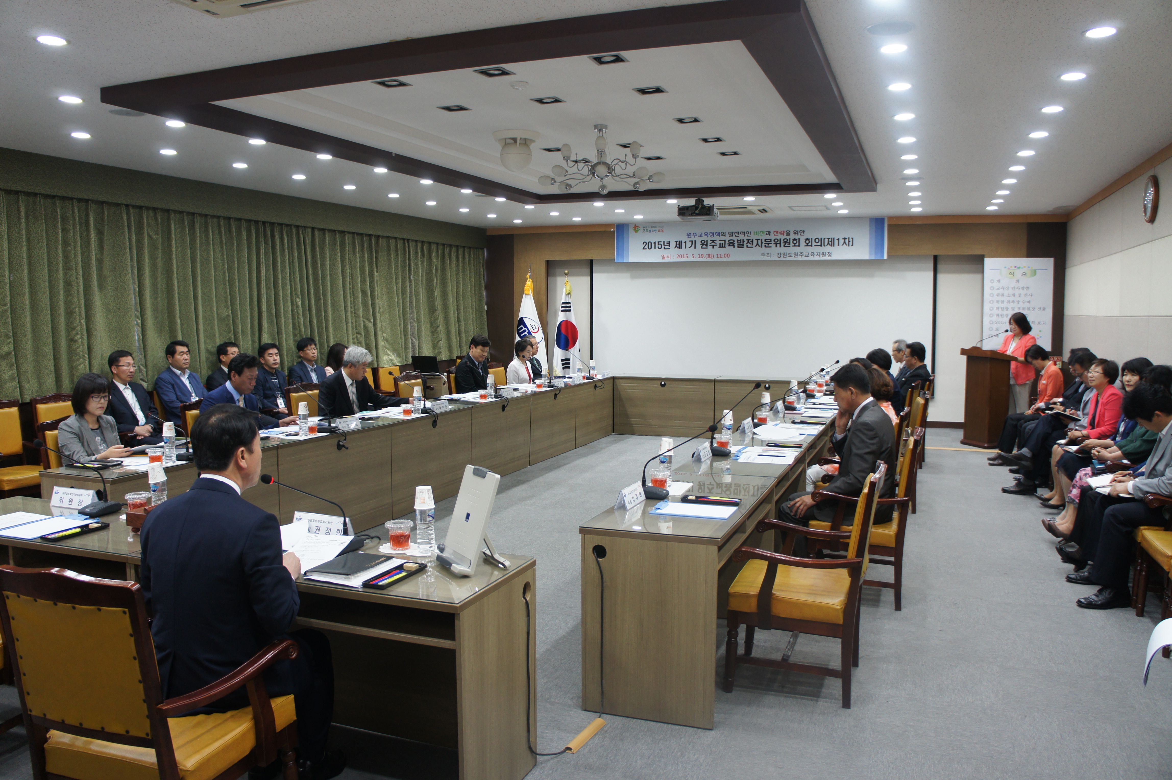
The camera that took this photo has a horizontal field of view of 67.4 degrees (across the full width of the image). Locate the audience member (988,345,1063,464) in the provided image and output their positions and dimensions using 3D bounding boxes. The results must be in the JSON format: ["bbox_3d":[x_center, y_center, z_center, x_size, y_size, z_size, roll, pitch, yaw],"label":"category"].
[{"bbox_3d":[4.656,0.154,9.241,0.760,1.250,0.500,2,6,21],"label":"audience member"}]

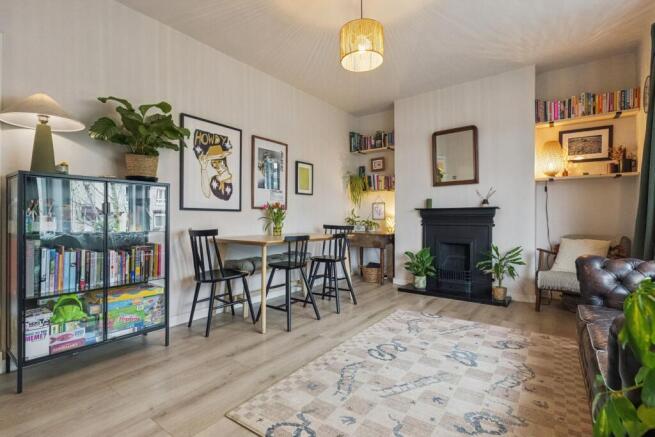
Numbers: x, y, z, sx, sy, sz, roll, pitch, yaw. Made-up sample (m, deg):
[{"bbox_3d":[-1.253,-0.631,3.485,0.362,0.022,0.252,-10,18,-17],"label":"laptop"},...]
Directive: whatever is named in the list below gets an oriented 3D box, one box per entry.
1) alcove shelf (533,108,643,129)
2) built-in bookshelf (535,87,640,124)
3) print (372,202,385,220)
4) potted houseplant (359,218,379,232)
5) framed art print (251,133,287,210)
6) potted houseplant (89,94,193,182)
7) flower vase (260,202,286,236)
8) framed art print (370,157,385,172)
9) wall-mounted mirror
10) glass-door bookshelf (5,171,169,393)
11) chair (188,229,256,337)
[{"bbox_3d":[2.757,-1.049,3.141,0.850,0.030,0.190,0,0,36],"label":"alcove shelf"},{"bbox_3d":[2.644,-1.133,3.014,0.803,0.265,0.222,0,0,37],"label":"built-in bookshelf"},{"bbox_3d":[0.827,-0.113,4.694,0.220,0.290,0.018,0,0,36],"label":"print"},{"bbox_3d":[0.661,0.101,4.523,0.270,0.210,0.250,0,0,0],"label":"potted houseplant"},{"bbox_3d":[-0.657,-0.510,3.411,0.025,0.810,0.540,0,0,38],"label":"framed art print"},{"bbox_3d":[-1.381,-0.563,2.134,0.500,0.620,0.610,0,0,38],"label":"potted houseplant"},{"bbox_3d":[-0.564,0.014,3.075,0.213,0.350,0.213,0,0,40],"label":"flower vase"},{"bbox_3d":[0.792,-0.830,4.559,0.255,0.198,0.024,0,0,37],"label":"framed art print"},{"bbox_3d":[1.595,-0.774,3.670,0.557,0.718,0.033,0,0,37],"label":"wall-mounted mirror"},{"bbox_3d":[-1.574,0.346,2.000,0.380,1.200,0.790,0,0,38],"label":"glass-door bookshelf"},{"bbox_3d":[-0.911,0.518,2.543,0.425,0.846,0.491,0,0,43],"label":"chair"}]

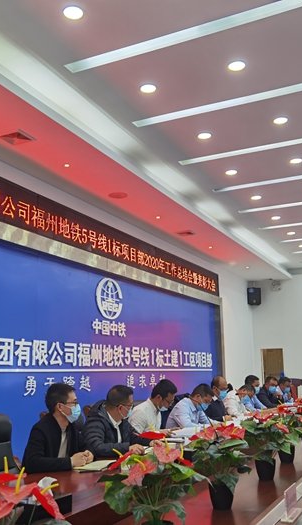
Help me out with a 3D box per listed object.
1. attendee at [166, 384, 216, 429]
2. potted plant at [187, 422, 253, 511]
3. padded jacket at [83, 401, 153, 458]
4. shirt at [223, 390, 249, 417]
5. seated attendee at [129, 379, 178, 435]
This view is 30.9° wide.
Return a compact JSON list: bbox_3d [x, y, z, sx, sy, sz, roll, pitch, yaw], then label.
[{"bbox_3d":[0.443,1.800,5.328,0.650,1.190,0.510,-6,-13,26],"label":"attendee"},{"bbox_3d":[0.342,0.990,2.668,0.310,0.410,0.310,-1,-11,0],"label":"potted plant"},{"bbox_3d":[-0.240,1.261,3.896,0.480,0.570,0.500,-6,-13,26],"label":"padded jacket"},{"bbox_3d":[1.058,1.846,6.738,0.430,0.550,0.470,-6,-13,26],"label":"shirt"},{"bbox_3d":[0.054,1.623,4.559,0.650,1.240,0.510,-6,-13,26],"label":"seated attendee"}]

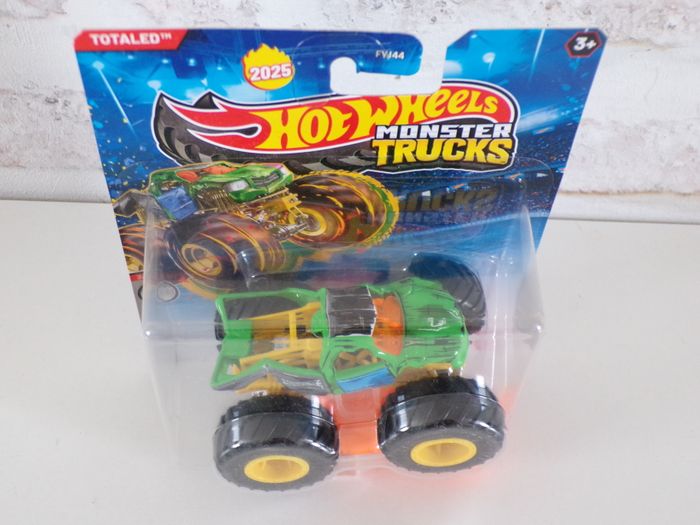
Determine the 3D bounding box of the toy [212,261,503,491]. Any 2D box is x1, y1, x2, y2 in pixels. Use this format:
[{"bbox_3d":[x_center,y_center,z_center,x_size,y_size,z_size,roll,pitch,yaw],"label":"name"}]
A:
[{"bbox_3d":[0.001,0.031,0.272,0.091,0.054,0.063,-5,52,0],"label":"toy"}]

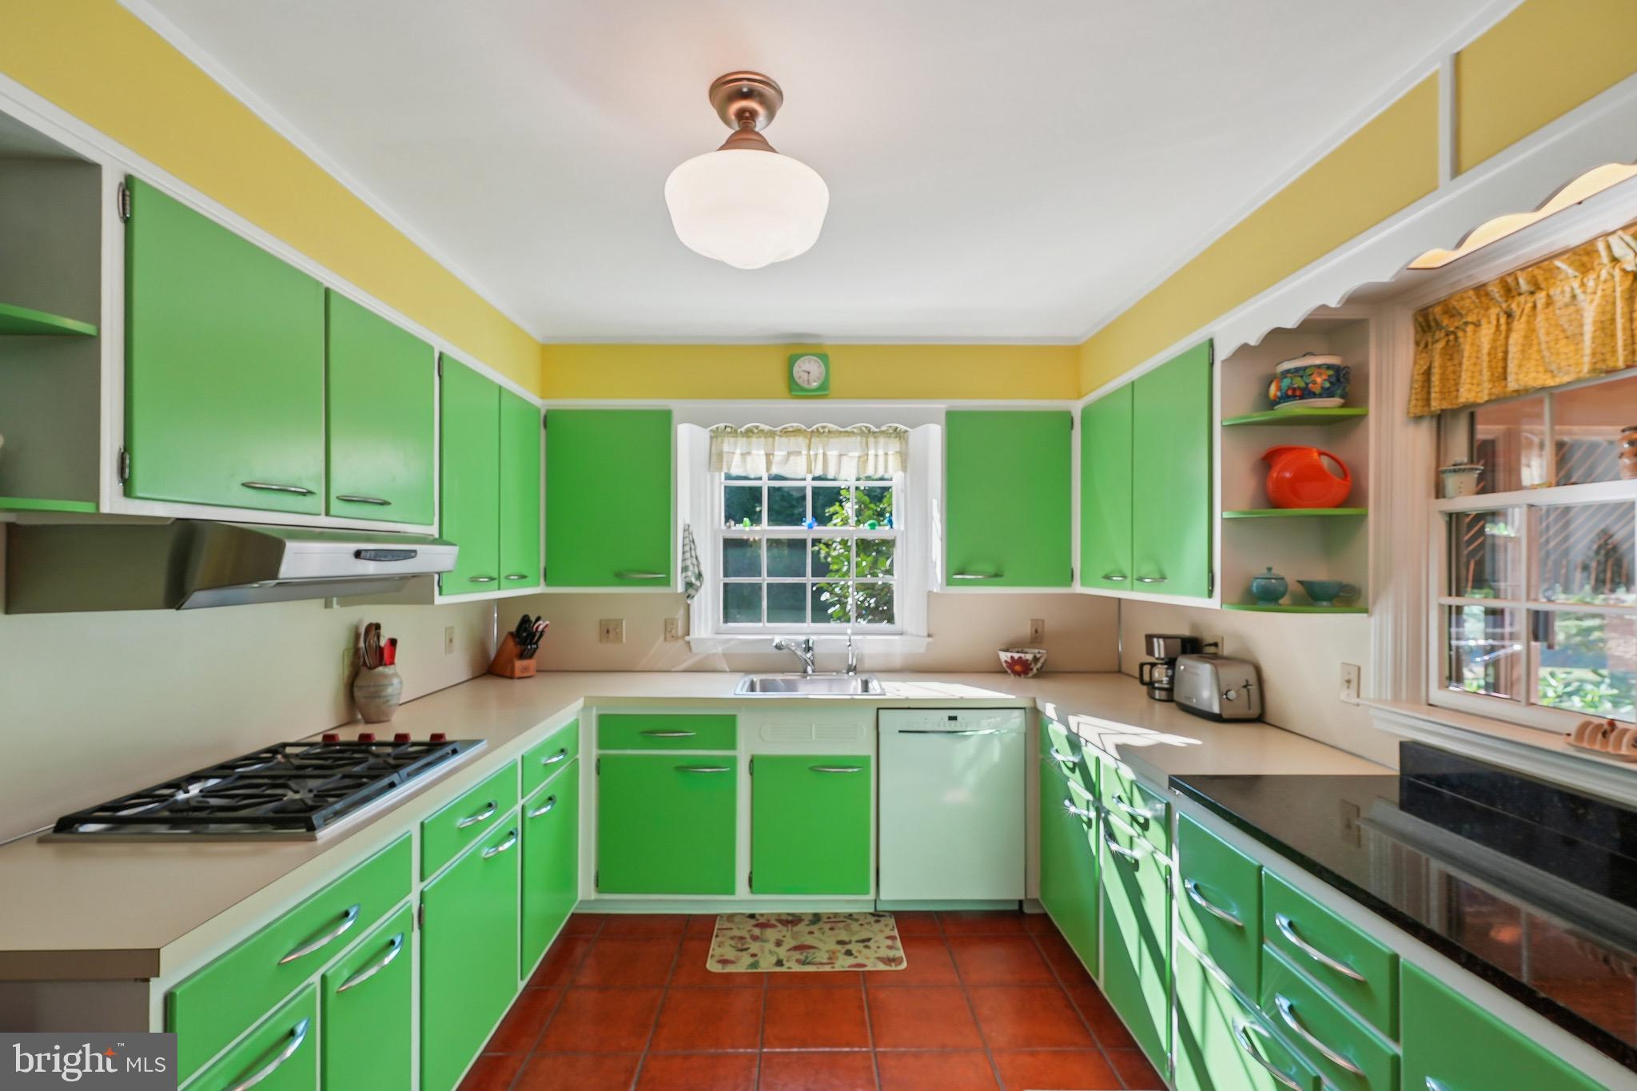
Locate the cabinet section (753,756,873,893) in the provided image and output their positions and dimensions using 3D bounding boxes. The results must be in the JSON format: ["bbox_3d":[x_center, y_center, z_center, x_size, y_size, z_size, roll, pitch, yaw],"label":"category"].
[{"bbox_3d":[-0.030,1.138,3.240,0.490,0.570,0.560,0,-1,-1],"label":"cabinet section"}]

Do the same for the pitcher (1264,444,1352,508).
[{"bbox_3d":[1.390,-0.191,2.085,0.222,0.176,0.120,0,-1,14],"label":"pitcher"}]

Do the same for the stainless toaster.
[{"bbox_3d":[1.459,0.520,2.677,0.175,0.195,0.310,0,-1,-1],"label":"stainless toaster"}]

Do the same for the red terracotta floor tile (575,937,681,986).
[{"bbox_3d":[-0.688,1.523,2.659,0.330,0.013,0.330,0,-1,-1],"label":"red terracotta floor tile"}]

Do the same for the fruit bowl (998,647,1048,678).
[{"bbox_3d":[0.982,0.566,3.500,0.236,0.125,0.236,0,-1,0],"label":"fruit bowl"}]

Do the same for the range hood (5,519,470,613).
[{"bbox_3d":[-1.338,0.044,1.799,0.530,0.185,0.770,0,-1,-1],"label":"range hood"}]

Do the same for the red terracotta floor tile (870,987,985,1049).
[{"bbox_3d":[0.332,1.520,2.336,0.330,0.013,0.330,0,-1,-1],"label":"red terracotta floor tile"}]

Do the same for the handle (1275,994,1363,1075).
[{"bbox_3d":[0.895,0.881,1.324,0.036,0.022,0.228,0,-1,-1],"label":"handle"}]

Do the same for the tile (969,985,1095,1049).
[{"bbox_3d":[0.677,1.520,2.338,0.335,0.012,0.322,0,-1,-1],"label":"tile"}]

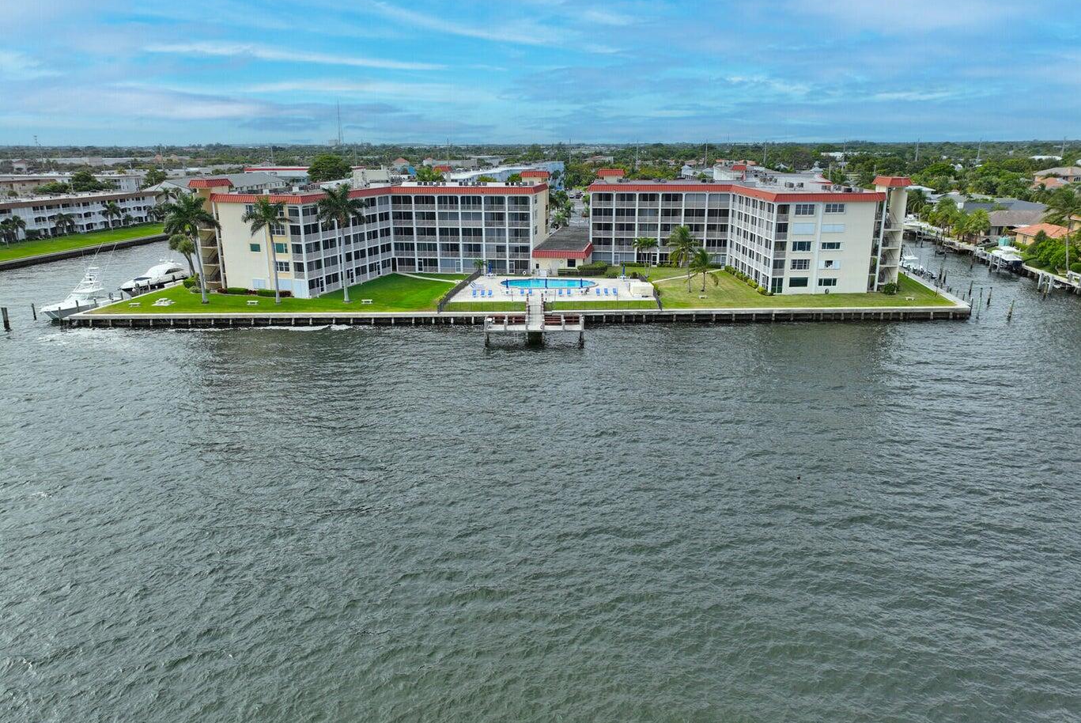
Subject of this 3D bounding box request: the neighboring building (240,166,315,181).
[{"bbox_3d":[-147.598,-108.357,434.869,41.000,8.000,26.000,1,16,4],"label":"neighboring building"}]

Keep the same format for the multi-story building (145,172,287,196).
[{"bbox_3d":[-121.760,-66.950,290.770,17.500,9.200,78.000,2,16,8],"label":"multi-story building"}]

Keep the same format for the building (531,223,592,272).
[{"bbox_3d":[5.780,-21.855,144.516,9.000,4.300,38.000,3,17,10],"label":"building"}]

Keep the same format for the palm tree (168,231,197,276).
[{"bbox_3d":[-57.370,-16.930,121.360,4.700,7.800,4.700,0,16,0],"label":"palm tree"}]

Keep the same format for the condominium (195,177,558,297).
[{"bbox_3d":[-25.580,-21.880,124.330,51.000,15.400,40.000,2,16,9],"label":"condominium"}]

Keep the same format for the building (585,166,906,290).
[{"bbox_3d":[31.067,-24.219,129.581,45.000,17.000,42.500,1,16,3],"label":"building"}]

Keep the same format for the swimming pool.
[{"bbox_3d":[1.385,-11.852,120.871,15.600,1.500,8.800,2,17,8],"label":"swimming pool"}]

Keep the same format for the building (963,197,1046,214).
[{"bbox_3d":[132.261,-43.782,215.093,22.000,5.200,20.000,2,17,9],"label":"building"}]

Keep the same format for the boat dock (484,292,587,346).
[{"bbox_3d":[-0.670,-5.900,96.630,11.800,3.100,19.000,0,16,0],"label":"boat dock"}]

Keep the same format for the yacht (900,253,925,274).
[{"bbox_3d":[66.011,-16.313,132.171,3.200,3.600,10.300,2,17,9],"label":"yacht"}]

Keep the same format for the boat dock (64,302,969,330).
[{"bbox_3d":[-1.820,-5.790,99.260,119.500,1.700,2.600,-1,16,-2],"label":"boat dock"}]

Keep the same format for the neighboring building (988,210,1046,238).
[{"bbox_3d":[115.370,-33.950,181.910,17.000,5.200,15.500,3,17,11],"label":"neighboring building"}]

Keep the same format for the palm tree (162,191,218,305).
[{"bbox_3d":[-47.660,-15.480,103.460,7.600,15.000,7.400,0,16,0],"label":"palm tree"}]

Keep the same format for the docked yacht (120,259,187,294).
[{"bbox_3d":[-62.973,-13.165,120.693,4.400,5.200,14.600,2,16,6],"label":"docked yacht"}]

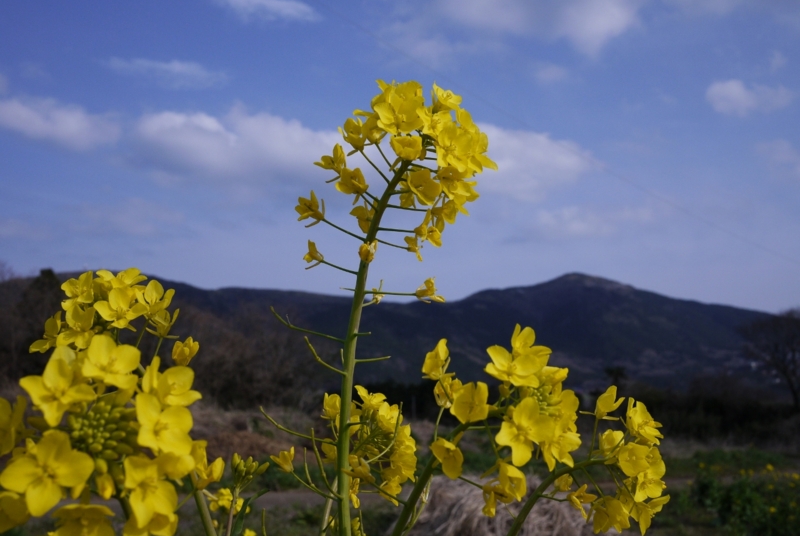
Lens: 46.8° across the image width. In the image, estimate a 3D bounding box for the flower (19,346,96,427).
[{"bbox_3d":[-0.086,0.030,0.233,0.019,0.019,0.011,-2,-24,12],"label":"flower"}]

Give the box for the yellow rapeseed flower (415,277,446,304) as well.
[{"bbox_3d":[0.011,0.008,0.360,0.012,0.010,0.010,3,-7,12],"label":"yellow rapeseed flower"}]

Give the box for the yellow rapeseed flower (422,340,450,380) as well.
[{"bbox_3d":[0.012,0.032,0.322,0.011,0.013,0.013,-26,0,-18],"label":"yellow rapeseed flower"}]

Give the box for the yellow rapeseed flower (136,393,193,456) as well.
[{"bbox_3d":[-0.060,0.040,0.234,0.015,0.017,0.009,2,-12,-14],"label":"yellow rapeseed flower"}]

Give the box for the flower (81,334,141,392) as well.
[{"bbox_3d":[-0.075,0.025,0.240,0.016,0.015,0.011,1,-30,-5],"label":"flower"}]

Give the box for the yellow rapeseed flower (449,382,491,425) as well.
[{"bbox_3d":[0.024,0.046,0.317,0.015,0.015,0.010,-2,-15,15],"label":"yellow rapeseed flower"}]

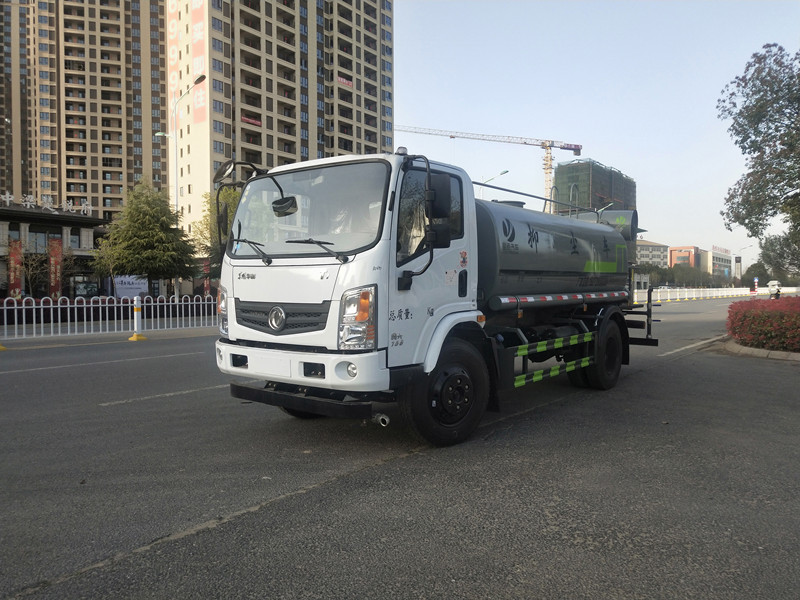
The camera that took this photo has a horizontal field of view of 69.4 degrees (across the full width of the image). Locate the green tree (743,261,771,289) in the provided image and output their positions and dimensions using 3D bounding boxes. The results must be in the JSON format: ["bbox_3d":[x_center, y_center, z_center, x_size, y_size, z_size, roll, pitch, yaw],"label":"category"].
[{"bbox_3d":[86.622,-5.573,140.000,7.300,7.510,7.300,0,1,0],"label":"green tree"}]

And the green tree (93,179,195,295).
[{"bbox_3d":[-12.455,-2.602,28.500,4.900,6.780,4.800,0,1,0],"label":"green tree"}]

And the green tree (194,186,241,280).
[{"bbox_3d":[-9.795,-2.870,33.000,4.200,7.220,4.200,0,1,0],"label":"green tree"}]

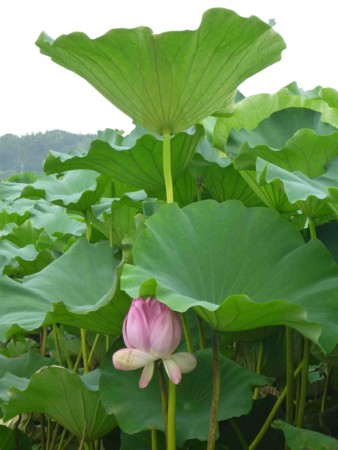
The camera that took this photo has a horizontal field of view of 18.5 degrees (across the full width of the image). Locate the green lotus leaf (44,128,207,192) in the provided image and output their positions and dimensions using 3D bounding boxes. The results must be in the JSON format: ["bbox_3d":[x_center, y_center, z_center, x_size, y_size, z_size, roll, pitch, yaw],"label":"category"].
[{"bbox_3d":[-0.111,-0.164,2.600,0.400,0.165,0.350,0,3,0],"label":"green lotus leaf"}]

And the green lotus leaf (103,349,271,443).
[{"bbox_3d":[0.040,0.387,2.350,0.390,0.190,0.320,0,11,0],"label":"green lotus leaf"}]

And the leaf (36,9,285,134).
[{"bbox_3d":[-0.016,-0.283,1.920,0.455,0.230,0.370,0,3,0],"label":"leaf"}]

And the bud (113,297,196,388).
[{"bbox_3d":[-0.026,0.212,1.880,0.150,0.165,0.135,0,3,0],"label":"bud"}]

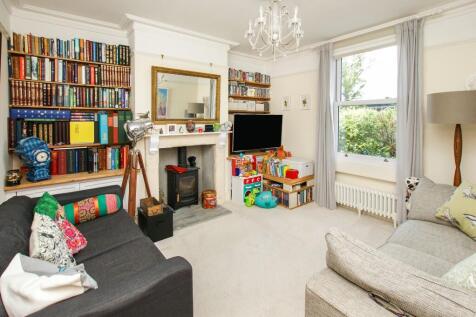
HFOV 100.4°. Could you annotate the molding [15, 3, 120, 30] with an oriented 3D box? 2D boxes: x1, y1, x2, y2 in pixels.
[{"bbox_3d":[-2.036,-1.739,2.454,1.009,0.083,0.094,-5,10,-33],"label":"molding"}]

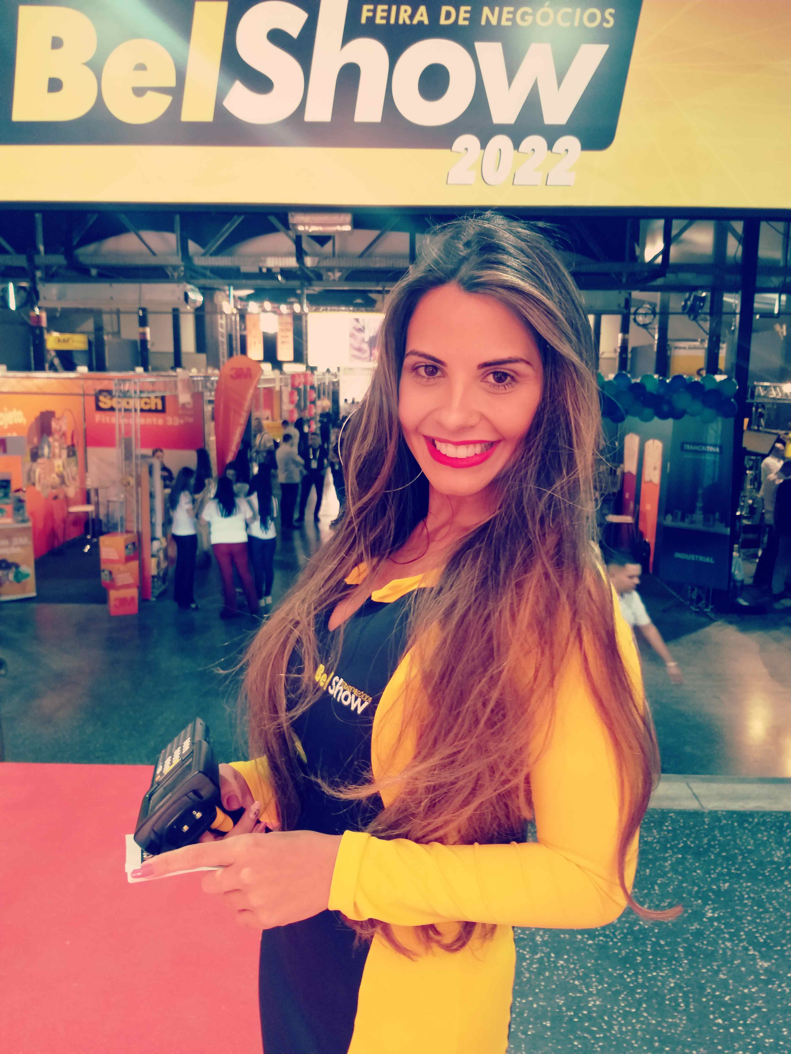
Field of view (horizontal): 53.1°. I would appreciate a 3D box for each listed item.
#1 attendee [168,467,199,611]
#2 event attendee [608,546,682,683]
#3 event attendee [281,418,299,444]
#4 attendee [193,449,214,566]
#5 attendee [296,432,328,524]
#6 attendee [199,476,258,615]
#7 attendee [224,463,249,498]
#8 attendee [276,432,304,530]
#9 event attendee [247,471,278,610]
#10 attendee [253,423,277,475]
[{"bbox_3d":[-2.455,0.135,9.053,0.360,1.640,0.430,-5,12,-30],"label":"attendee"},{"bbox_3d":[1.308,0.951,4.561,0.560,1.670,0.560,9,13,40],"label":"event attendee"},{"bbox_3d":[-2.562,-1.731,19.251,0.520,1.770,0.380,-8,13,-40],"label":"event attendee"},{"bbox_3d":[-2.710,-0.261,11.093,0.450,1.705,0.380,6,11,26],"label":"attendee"},{"bbox_3d":[-1.553,-0.904,14.796,0.580,1.710,0.420,1,10,0],"label":"attendee"},{"bbox_3d":[-1.886,0.218,8.814,0.600,1.570,0.420,1,10,0],"label":"attendee"},{"bbox_3d":[-1.920,0.051,9.589,0.470,1.630,0.350,1,10,0],"label":"attendee"},{"bbox_3d":[-1.971,-0.870,14.548,0.520,1.720,0.420,5,11,24],"label":"attendee"},{"bbox_3d":[-1.535,0.143,9.106,0.450,1.625,0.360,-1,10,-11],"label":"event attendee"},{"bbox_3d":[-3.042,-1.561,18.546,0.500,1.670,0.400,-5,12,-30],"label":"attendee"}]

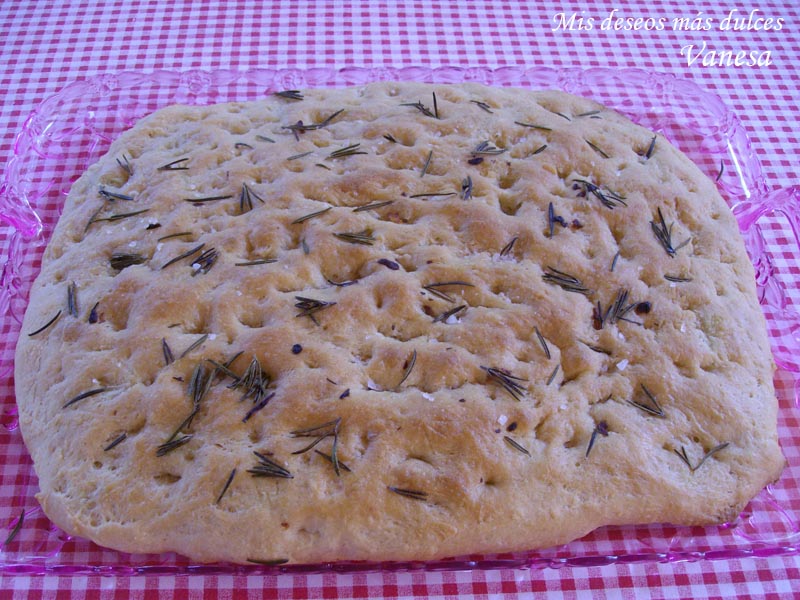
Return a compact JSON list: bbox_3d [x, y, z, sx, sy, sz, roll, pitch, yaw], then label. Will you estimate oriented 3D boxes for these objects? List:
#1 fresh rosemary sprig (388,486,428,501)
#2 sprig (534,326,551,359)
[{"bbox_3d":[0.003,0.072,0.311,0.016,0.003,0.003,13,54,7],"label":"fresh rosemary sprig"},{"bbox_3d":[0.066,0.020,0.387,0.003,0.003,0.019,-13,55,-11],"label":"sprig"}]

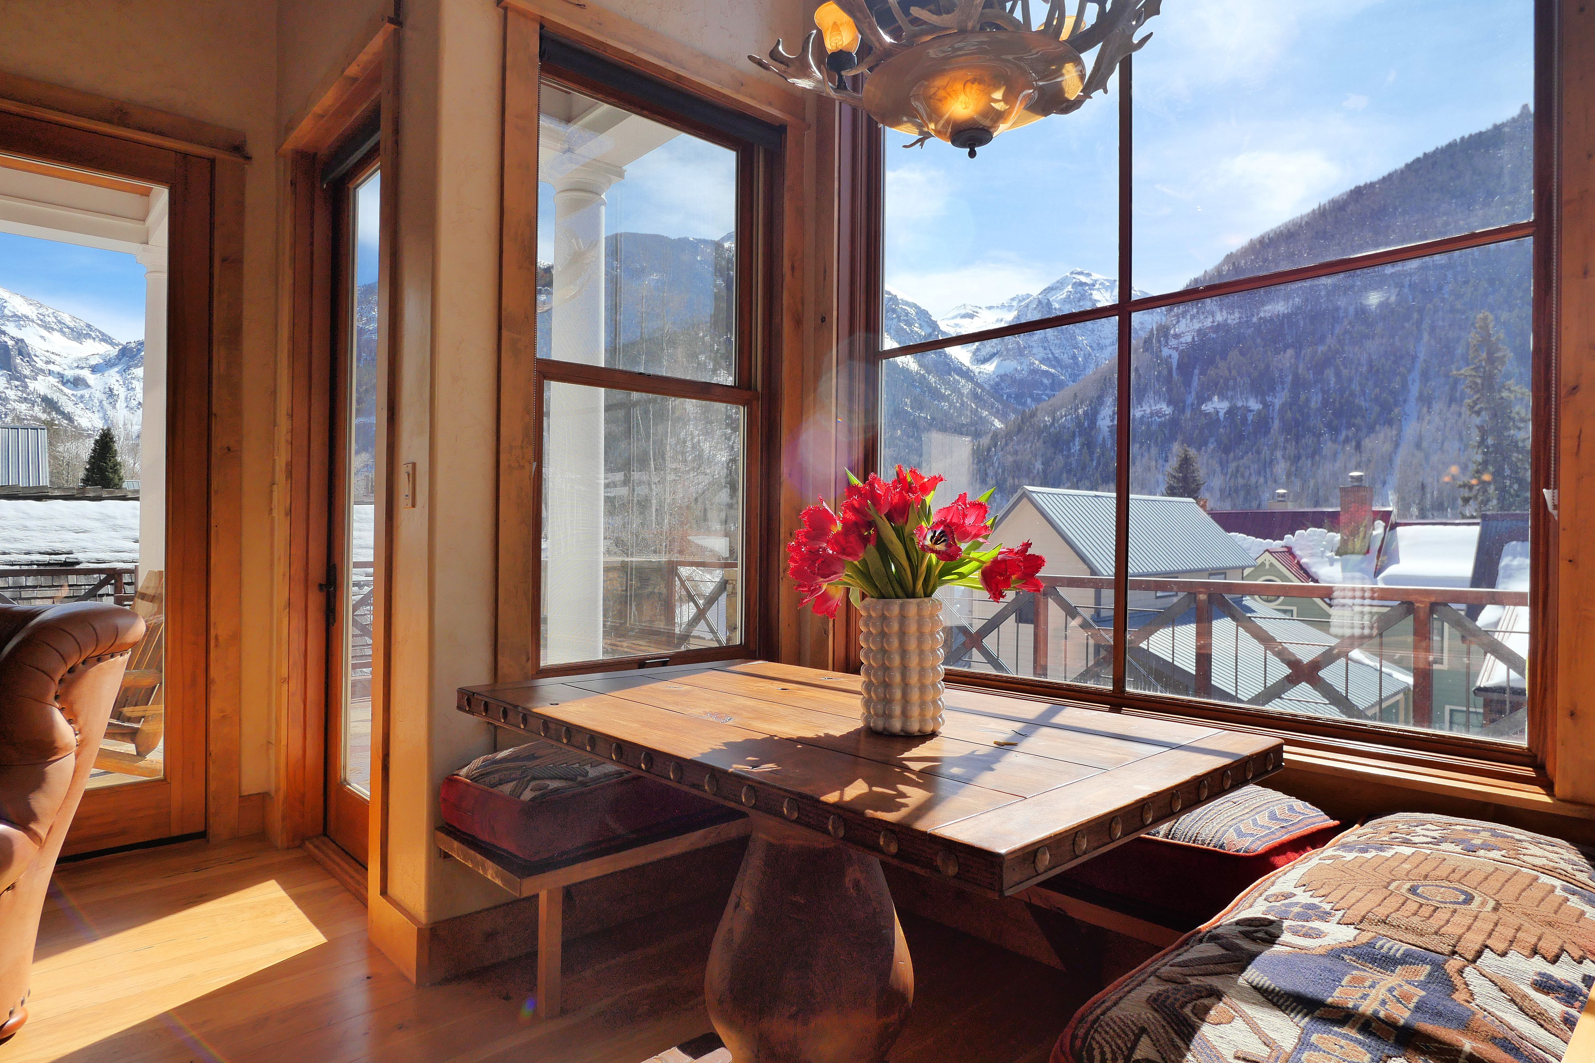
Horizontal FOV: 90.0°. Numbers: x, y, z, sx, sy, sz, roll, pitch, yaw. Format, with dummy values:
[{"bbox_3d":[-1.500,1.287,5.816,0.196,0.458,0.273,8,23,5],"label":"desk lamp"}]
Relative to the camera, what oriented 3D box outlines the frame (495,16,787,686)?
[{"bbox_3d":[-0.403,-0.469,2.450,1.008,1.839,0.130,1,0,-40],"label":"frame"}]

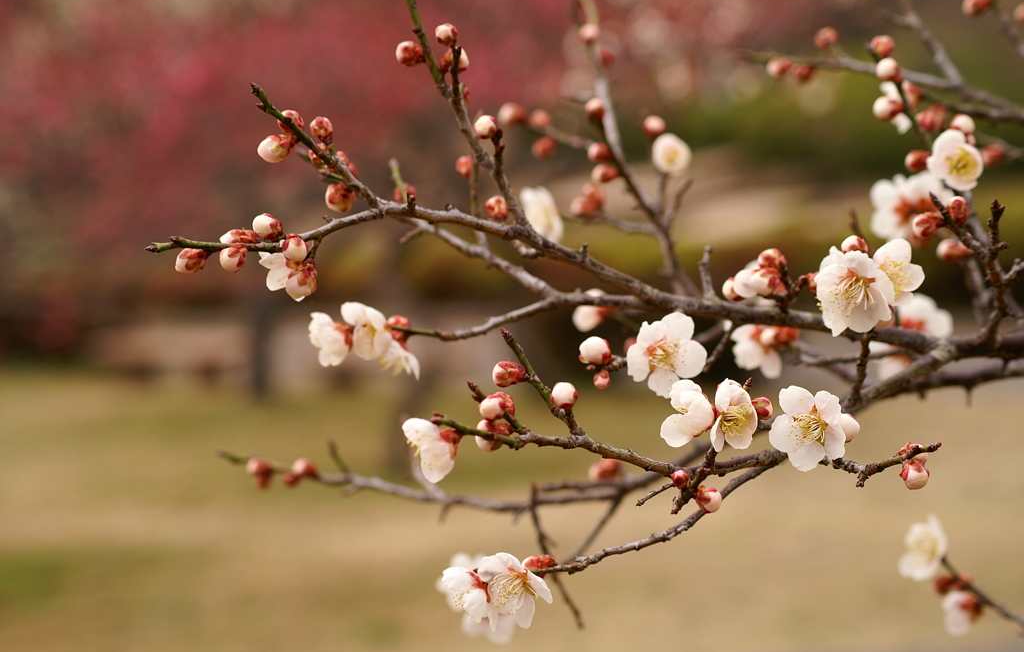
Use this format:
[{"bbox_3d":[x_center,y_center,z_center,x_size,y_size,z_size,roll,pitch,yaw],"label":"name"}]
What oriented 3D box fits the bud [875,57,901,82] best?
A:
[{"bbox_3d":[0.130,-0.088,0.735,0.009,0.008,0.008,47,0,-27],"label":"bud"}]

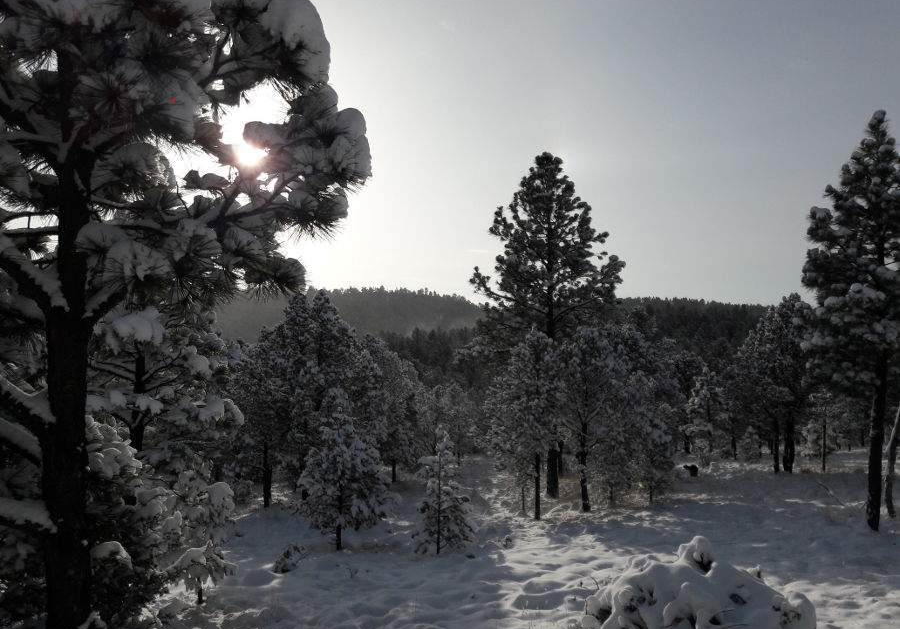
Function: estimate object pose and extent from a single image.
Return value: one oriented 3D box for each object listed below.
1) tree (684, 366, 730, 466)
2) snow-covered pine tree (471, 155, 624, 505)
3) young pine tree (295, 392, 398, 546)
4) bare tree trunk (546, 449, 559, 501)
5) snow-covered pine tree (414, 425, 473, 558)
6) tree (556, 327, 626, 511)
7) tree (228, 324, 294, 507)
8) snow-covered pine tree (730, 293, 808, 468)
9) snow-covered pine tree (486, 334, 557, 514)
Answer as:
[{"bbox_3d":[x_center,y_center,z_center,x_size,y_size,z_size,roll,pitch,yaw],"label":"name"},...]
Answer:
[{"bbox_3d":[11.672,4.578,33.000,2.127,4.533,2.127,0,-3,0],"label":"tree"},{"bbox_3d":[2.839,0.320,21.200,4.574,10.134,4.574,0,-3,0],"label":"snow-covered pine tree"},{"bbox_3d":[-1.848,2.750,13.000,1.786,2.893,1.786,0,-3,0],"label":"young pine tree"},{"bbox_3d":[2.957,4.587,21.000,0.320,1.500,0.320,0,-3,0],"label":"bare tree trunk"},{"bbox_3d":[-0.114,3.112,12.800,1.090,2.180,1.090,0,-3,0],"label":"snow-covered pine tree"},{"bbox_3d":[3.538,2.625,18.200,1.925,4.600,1.925,0,-3,0],"label":"tree"},{"bbox_3d":[-4.868,2.608,18.800,1.841,4.752,1.841,0,-3,0],"label":"tree"},{"bbox_3d":[13.868,2.942,31.500,3.453,7.702,3.453,0,-3,0],"label":"snow-covered pine tree"},{"bbox_3d":[1.660,2.554,16.900,1.804,4.411,1.804,0,-3,0],"label":"snow-covered pine tree"}]

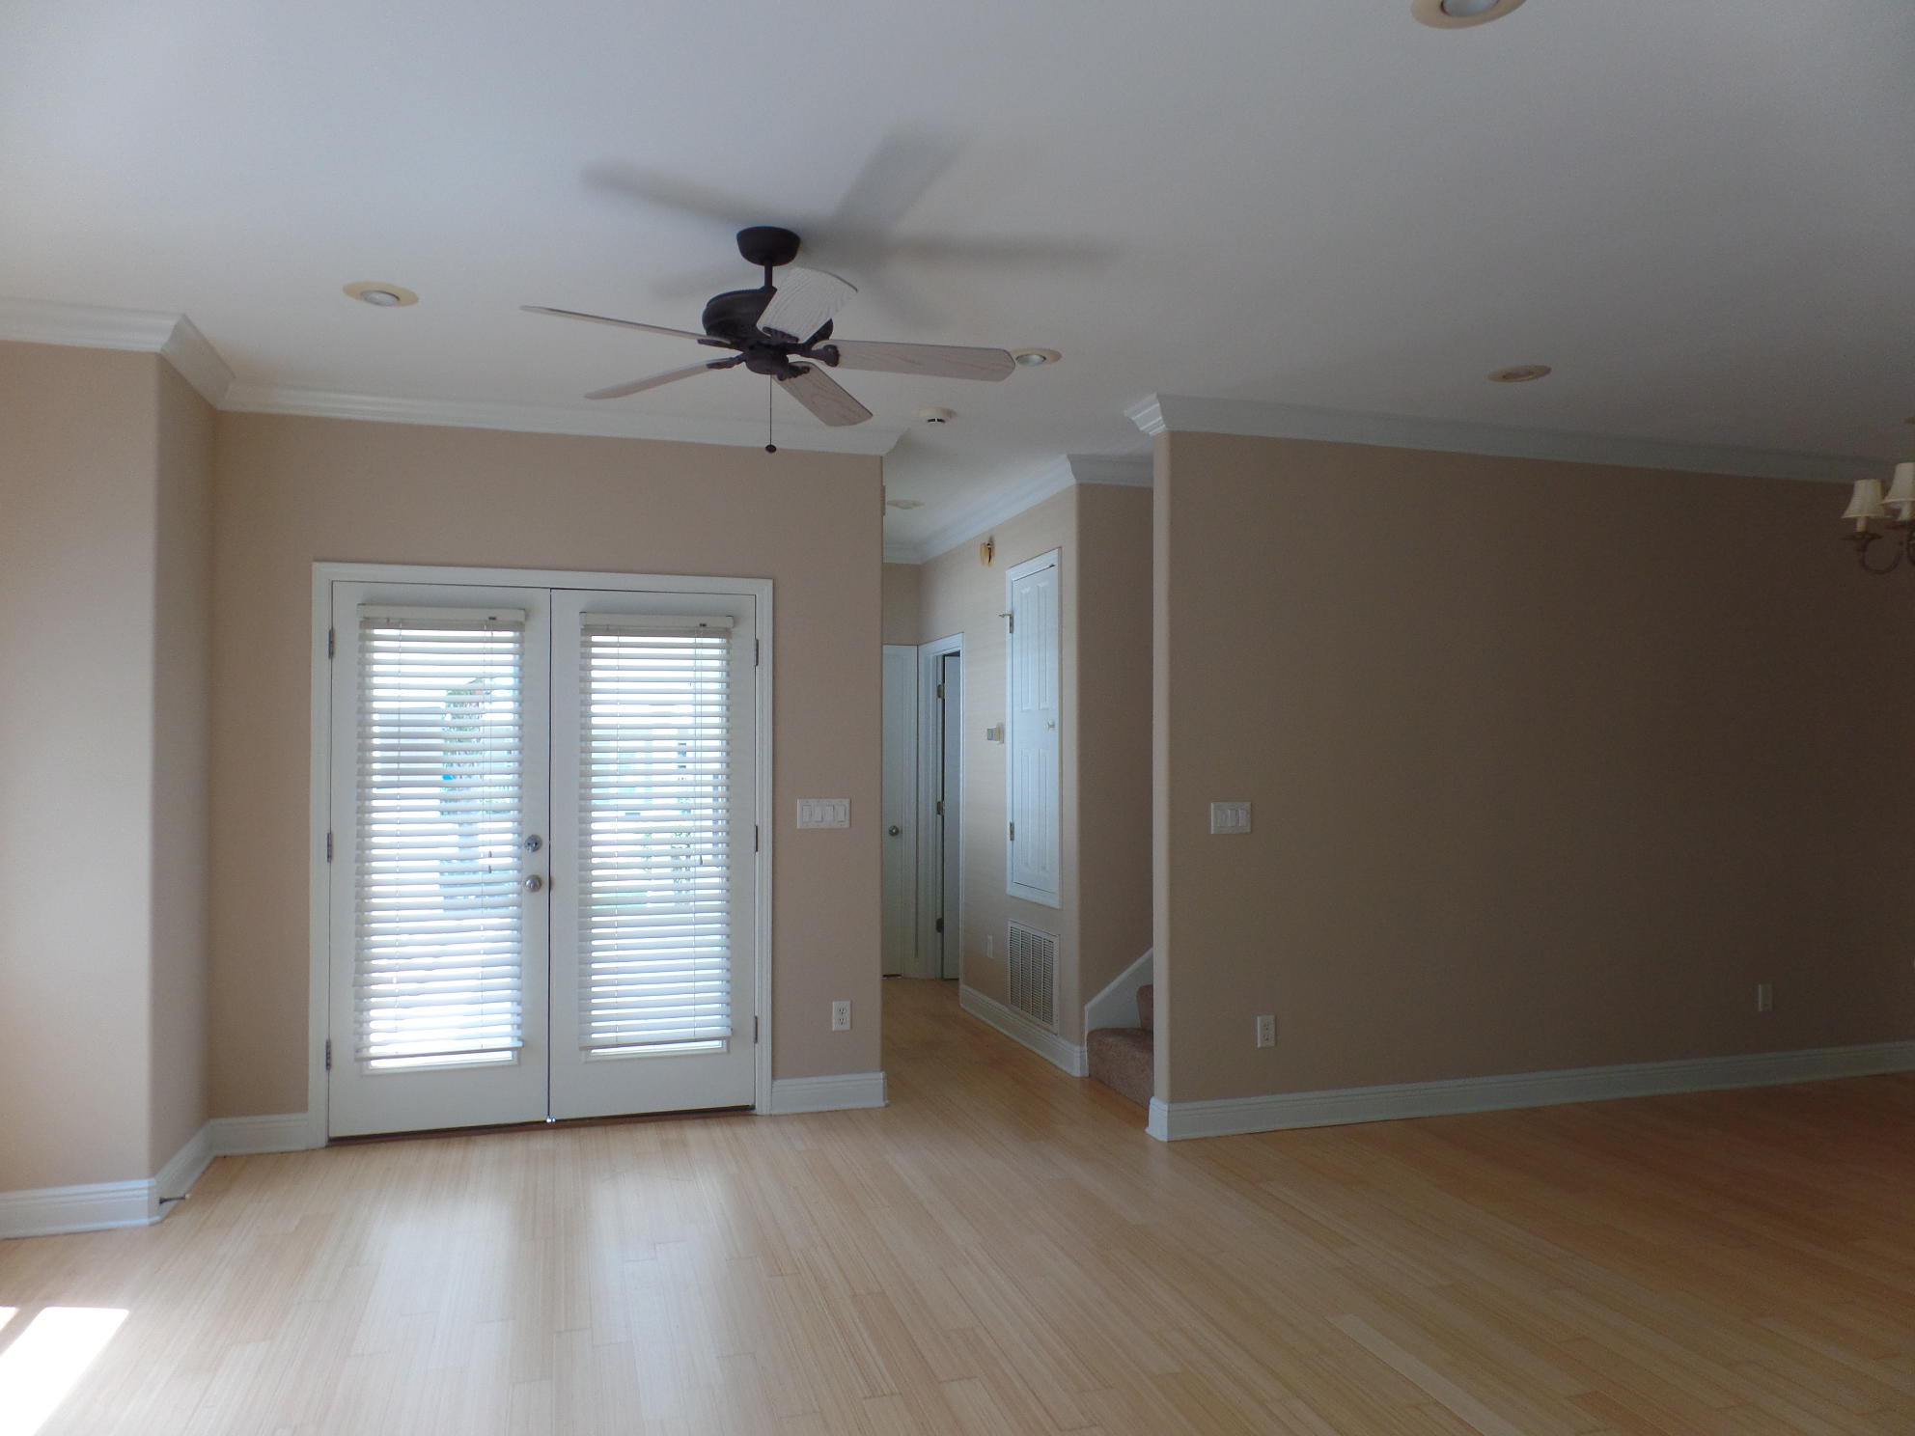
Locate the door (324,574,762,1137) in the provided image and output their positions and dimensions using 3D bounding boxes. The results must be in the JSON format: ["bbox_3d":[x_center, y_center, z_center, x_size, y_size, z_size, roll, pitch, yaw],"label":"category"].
[{"bbox_3d":[-1.552,0.516,4.863,1.568,2.042,0.095,0,-2,-17],"label":"door"}]

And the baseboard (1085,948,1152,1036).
[{"bbox_3d":[0.728,1.234,5.720,0.337,0.395,0.030,0,-2,-17],"label":"baseboard"}]

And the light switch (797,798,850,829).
[{"bbox_3d":[-0.544,0.389,5.170,0.212,0.116,0.017,0,-2,-17],"label":"light switch"}]

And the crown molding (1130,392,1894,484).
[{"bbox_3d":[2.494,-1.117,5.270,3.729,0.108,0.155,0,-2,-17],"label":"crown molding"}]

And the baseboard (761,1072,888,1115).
[{"bbox_3d":[-0.527,1.514,5.138,0.498,0.134,0.030,0,-2,-17],"label":"baseboard"}]

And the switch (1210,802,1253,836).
[{"bbox_3d":[1.036,0.380,4.824,0.165,0.115,0.017,0,-2,-17],"label":"switch"}]

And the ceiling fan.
[{"bbox_3d":[-0.478,-1.043,3.243,1.260,0.361,1.260,0,-2,-17],"label":"ceiling fan"}]

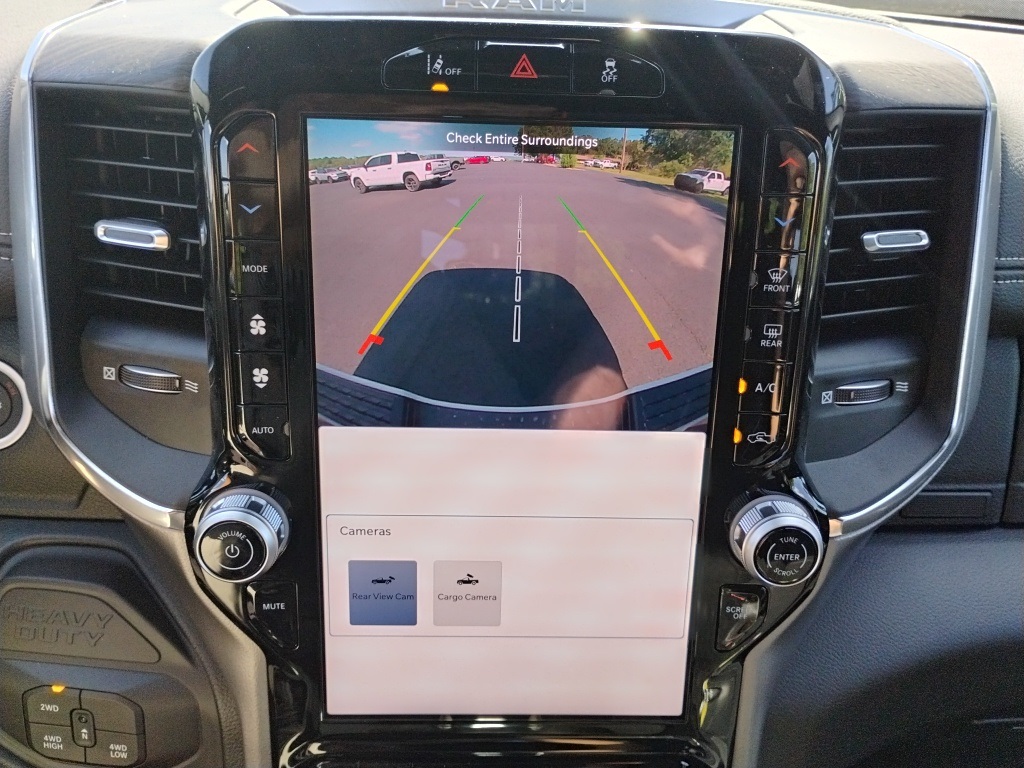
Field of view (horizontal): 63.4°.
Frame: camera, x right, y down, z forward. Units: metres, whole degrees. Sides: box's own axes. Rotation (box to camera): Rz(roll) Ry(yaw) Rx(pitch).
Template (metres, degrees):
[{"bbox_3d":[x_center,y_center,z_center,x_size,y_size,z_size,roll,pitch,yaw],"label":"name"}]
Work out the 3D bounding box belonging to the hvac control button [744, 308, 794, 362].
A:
[{"bbox_3d":[0.105,-0.020,0.339,0.021,0.022,0.008,1,15,-2],"label":"hvac control button"}]

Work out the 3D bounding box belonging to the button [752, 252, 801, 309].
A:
[{"bbox_3d":[0.105,-0.042,0.333,0.019,0.021,0.008,1,15,-2],"label":"button"}]

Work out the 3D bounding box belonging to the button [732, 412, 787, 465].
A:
[{"bbox_3d":[0.104,0.023,0.350,0.022,0.023,0.008,1,15,-2],"label":"button"}]

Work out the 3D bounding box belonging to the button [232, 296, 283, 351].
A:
[{"bbox_3d":[-0.101,-0.024,0.332,0.020,0.021,0.008,1,15,-2],"label":"button"}]

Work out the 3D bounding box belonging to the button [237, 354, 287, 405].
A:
[{"bbox_3d":[-0.101,-0.003,0.337,0.020,0.021,0.008,1,15,-2],"label":"button"}]

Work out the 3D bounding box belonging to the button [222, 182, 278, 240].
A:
[{"bbox_3d":[-0.101,-0.067,0.321,0.021,0.022,0.008,1,15,-2],"label":"button"}]

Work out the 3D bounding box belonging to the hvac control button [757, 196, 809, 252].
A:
[{"bbox_3d":[0.106,-0.063,0.328,0.019,0.021,0.008,1,15,-2],"label":"hvac control button"}]

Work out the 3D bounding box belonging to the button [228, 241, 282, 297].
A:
[{"bbox_3d":[-0.100,-0.046,0.326,0.020,0.021,0.008,1,15,-2],"label":"button"}]

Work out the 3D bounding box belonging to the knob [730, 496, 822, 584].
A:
[{"bbox_3d":[0.112,0.067,0.348,0.035,0.035,0.020,1,15,-2],"label":"knob"}]

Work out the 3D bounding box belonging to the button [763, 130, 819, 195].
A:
[{"bbox_3d":[0.107,-0.086,0.322,0.020,0.023,0.008,1,15,-2],"label":"button"}]

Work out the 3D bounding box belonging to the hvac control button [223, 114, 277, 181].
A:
[{"bbox_3d":[-0.098,-0.090,0.315,0.019,0.023,0.008,1,15,-2],"label":"hvac control button"}]

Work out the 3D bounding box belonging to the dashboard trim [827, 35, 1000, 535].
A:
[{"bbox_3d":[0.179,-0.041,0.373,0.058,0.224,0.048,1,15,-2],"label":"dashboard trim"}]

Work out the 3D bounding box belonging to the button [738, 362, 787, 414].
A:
[{"bbox_3d":[0.104,0.001,0.345,0.021,0.022,0.008,1,15,-2],"label":"button"}]

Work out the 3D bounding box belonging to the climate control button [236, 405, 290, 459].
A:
[{"bbox_3d":[-0.103,0.019,0.344,0.022,0.023,0.008,1,15,-2],"label":"climate control button"}]

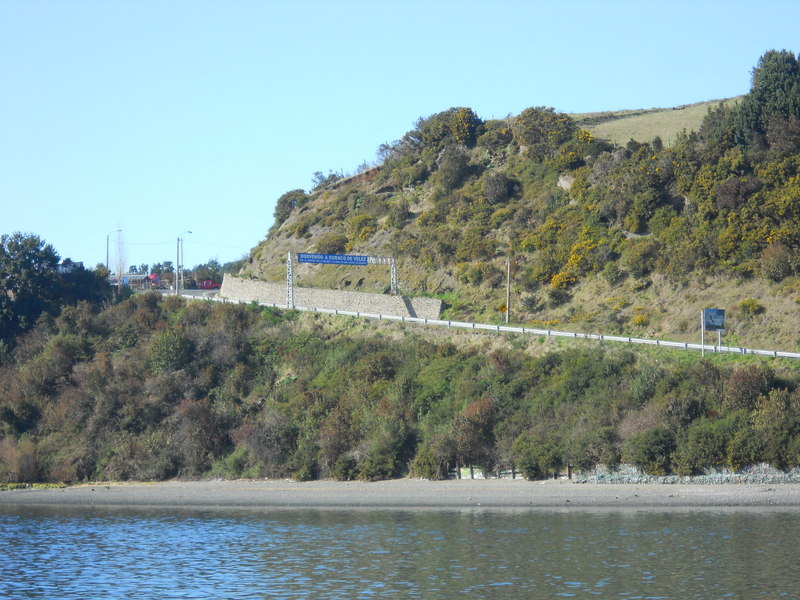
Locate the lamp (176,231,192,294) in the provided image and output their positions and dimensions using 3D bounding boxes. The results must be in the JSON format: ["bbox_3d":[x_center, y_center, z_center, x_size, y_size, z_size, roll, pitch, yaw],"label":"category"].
[{"bbox_3d":[-25.400,-4.385,365.000,2.000,7.600,0.350,2,-4,-29],"label":"lamp"}]

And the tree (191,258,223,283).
[{"bbox_3d":[-29.837,-4.262,480.000,4.700,4.200,4.200,0,-3,0],"label":"tree"}]

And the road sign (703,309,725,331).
[{"bbox_3d":[28.289,1.757,279.000,2.300,1.950,0.150,2,-4,-36],"label":"road sign"}]

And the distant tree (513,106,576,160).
[{"bbox_3d":[17.171,-19.786,368.000,7.600,6.400,6.400,0,-3,0],"label":"distant tree"}]

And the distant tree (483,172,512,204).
[{"bbox_3d":[11.145,-12.746,354.000,3.500,3.800,3.400,0,-3,0],"label":"distant tree"}]

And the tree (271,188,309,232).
[{"bbox_3d":[-12.871,-10.520,364.000,4.200,5.200,4.200,0,-3,0],"label":"tree"}]

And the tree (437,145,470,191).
[{"bbox_3d":[6.271,-15.531,363.000,4.000,5.400,4.000,0,-3,0],"label":"tree"}]

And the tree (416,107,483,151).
[{"bbox_3d":[6.090,-21.100,381.000,8.000,5.400,6.200,0,-3,0],"label":"tree"}]

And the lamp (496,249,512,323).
[{"bbox_3d":[10.731,-1.489,318.000,1.900,8.000,0.350,2,-4,-36],"label":"lamp"}]

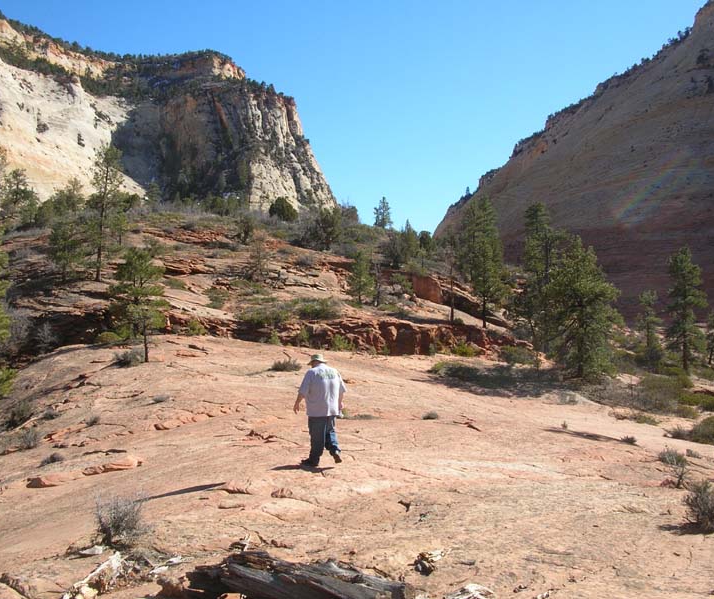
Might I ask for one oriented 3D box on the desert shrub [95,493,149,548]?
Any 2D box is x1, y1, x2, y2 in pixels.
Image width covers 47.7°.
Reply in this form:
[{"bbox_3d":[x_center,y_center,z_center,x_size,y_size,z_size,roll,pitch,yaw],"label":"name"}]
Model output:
[{"bbox_3d":[-2.127,1.987,7.300,0.491,0.478,0.480,0,-3,0],"label":"desert shrub"}]

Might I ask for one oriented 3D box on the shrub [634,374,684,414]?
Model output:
[{"bbox_3d":[9.697,3.055,26.000,1.576,1.274,1.418,-1,-3,20],"label":"shrub"}]

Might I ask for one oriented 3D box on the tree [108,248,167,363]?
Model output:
[{"bbox_3d":[-7.331,0.200,27.000,2.004,3.808,1.844,0,-2,0],"label":"tree"}]

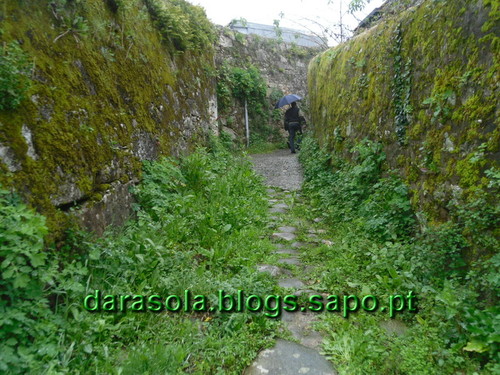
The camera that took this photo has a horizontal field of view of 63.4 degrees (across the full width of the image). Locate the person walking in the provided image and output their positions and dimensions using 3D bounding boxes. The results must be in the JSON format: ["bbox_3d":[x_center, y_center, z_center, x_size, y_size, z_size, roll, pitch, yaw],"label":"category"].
[{"bbox_3d":[1.440,-1.950,13.300,0.580,1.700,0.480,1,8,9],"label":"person walking"}]

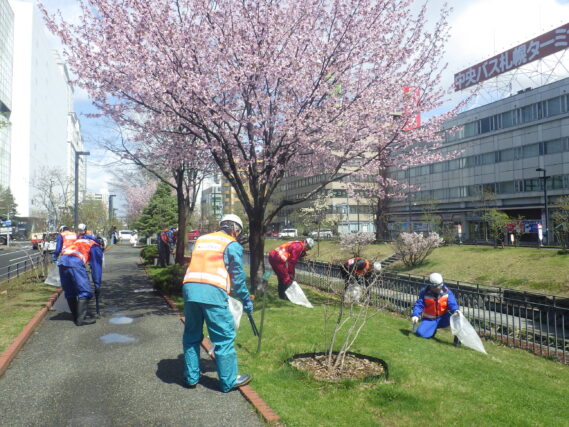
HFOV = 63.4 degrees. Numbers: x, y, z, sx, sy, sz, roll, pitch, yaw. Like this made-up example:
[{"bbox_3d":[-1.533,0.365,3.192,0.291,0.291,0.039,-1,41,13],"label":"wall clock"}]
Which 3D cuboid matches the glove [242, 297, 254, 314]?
[{"bbox_3d":[-0.344,0.879,4.400,0.100,0.180,0.110,-1,-2,37],"label":"glove"}]

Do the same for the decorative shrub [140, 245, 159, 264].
[{"bbox_3d":[-5.531,1.692,19.000,0.850,0.840,0.850,0,-2,0],"label":"decorative shrub"}]

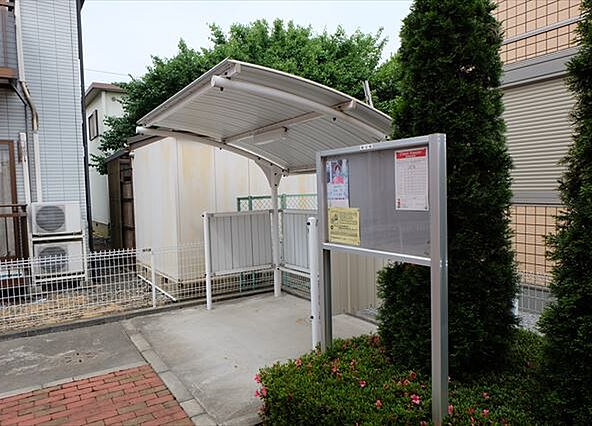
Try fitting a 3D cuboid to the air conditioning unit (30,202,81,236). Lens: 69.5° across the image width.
[{"bbox_3d":[-4.363,0.083,7.775,0.770,0.550,0.290,-3,3,-33],"label":"air conditioning unit"}]

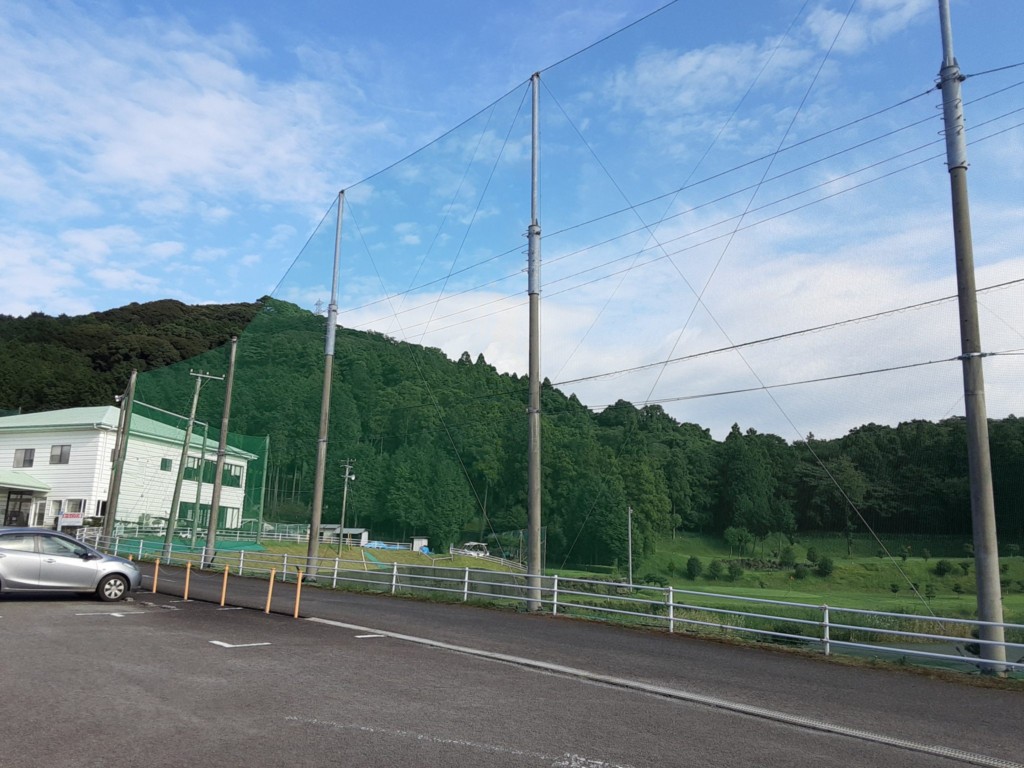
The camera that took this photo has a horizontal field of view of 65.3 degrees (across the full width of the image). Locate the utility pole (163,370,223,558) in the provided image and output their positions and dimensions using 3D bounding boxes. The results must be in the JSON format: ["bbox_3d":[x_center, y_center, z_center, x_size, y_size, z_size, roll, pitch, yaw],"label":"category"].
[{"bbox_3d":[-13.957,3.506,34.778,1.500,8.240,0.320,15,-14,-39],"label":"utility pole"}]

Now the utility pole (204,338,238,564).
[{"bbox_3d":[-11.854,2.591,32.716,0.340,9.540,0.340,12,-14,-40],"label":"utility pole"}]

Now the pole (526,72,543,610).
[{"bbox_3d":[0.571,-1.454,19.391,0.370,13.420,0.370,0,-11,0],"label":"pole"}]

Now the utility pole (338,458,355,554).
[{"bbox_3d":[-11.199,8.270,53.619,1.100,6.550,0.500,-1,-12,19],"label":"utility pole"}]

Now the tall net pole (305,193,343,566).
[{"bbox_3d":[-6.164,-0.270,26.779,0.360,13.310,0.360,11,-15,-40],"label":"tall net pole"}]

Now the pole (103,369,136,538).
[{"bbox_3d":[-19.163,3.605,39.149,0.340,8.840,0.340,13,-14,-40],"label":"pole"}]

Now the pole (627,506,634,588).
[{"bbox_3d":[9.464,13.092,63.634,0.240,6.590,0.240,10,-15,-40],"label":"pole"}]

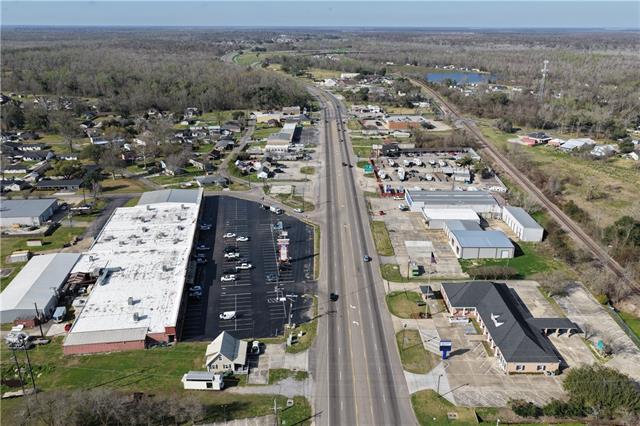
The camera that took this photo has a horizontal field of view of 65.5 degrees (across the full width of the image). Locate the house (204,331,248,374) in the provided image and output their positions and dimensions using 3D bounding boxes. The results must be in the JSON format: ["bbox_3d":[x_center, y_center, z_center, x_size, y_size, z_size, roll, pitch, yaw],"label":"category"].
[{"bbox_3d":[-27.926,42.592,151.844,12.200,7.600,11.300,-1,21,-3],"label":"house"}]

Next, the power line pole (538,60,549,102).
[{"bbox_3d":[287.940,-167.000,637.600,5.500,54.000,5.500,0,21,0],"label":"power line pole"}]

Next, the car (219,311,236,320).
[{"bbox_3d":[-31.700,35.280,171.670,5.500,2.150,2.050,-3,21,-10],"label":"car"}]

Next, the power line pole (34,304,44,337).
[{"bbox_3d":[-89.590,34.230,158.670,0.400,12.700,0.400,0,21,0],"label":"power line pole"}]

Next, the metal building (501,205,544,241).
[{"bbox_3d":[103.273,5.363,254.357,9.400,6.000,30.200,1,21,1],"label":"metal building"}]

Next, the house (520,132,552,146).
[{"bbox_3d":[193.250,-65.660,444.010,25.000,5.300,13.500,-11,24,-27],"label":"house"}]

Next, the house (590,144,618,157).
[{"bbox_3d":[229.690,-49.510,402.920,23.000,4.600,12.500,-14,25,-32],"label":"house"}]

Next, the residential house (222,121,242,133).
[{"bbox_3d":[-85.556,-84.022,487.999,17.000,6.000,19.000,0,21,0],"label":"residential house"}]

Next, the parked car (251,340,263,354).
[{"bbox_3d":[-20.560,43.240,160.600,2.000,1.800,5.200,0,21,0],"label":"parked car"}]

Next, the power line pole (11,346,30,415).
[{"bbox_3d":[-77.032,43.488,128.439,0.500,22.000,0.500,0,21,0],"label":"power line pole"}]

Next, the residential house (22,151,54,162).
[{"bbox_3d":[-217.330,-44.550,385.130,22.500,4.800,13.000,0,21,0],"label":"residential house"}]

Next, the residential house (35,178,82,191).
[{"bbox_3d":[-159.500,-18.250,307.150,26.000,5.000,12.500,-1,21,-4],"label":"residential house"}]

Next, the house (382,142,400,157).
[{"bbox_3d":[56.580,-48.750,390.940,12.500,5.000,20.000,2,21,5],"label":"house"}]

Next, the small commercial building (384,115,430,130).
[{"bbox_3d":[86.112,-91.308,503.739,37.500,8.000,29.000,0,21,1],"label":"small commercial building"}]

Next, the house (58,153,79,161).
[{"bbox_3d":[-193.330,-44.140,384.710,15.500,4.500,10.500,0,21,0],"label":"house"}]

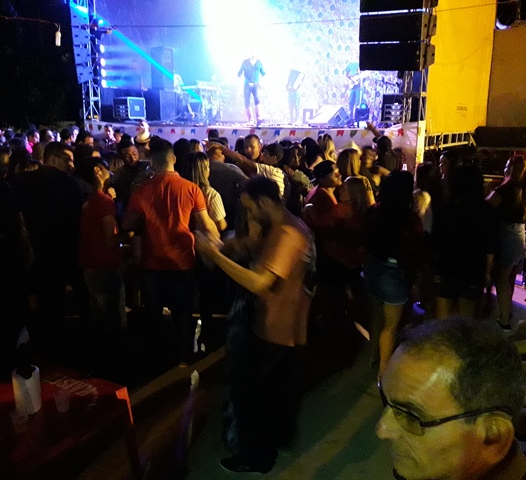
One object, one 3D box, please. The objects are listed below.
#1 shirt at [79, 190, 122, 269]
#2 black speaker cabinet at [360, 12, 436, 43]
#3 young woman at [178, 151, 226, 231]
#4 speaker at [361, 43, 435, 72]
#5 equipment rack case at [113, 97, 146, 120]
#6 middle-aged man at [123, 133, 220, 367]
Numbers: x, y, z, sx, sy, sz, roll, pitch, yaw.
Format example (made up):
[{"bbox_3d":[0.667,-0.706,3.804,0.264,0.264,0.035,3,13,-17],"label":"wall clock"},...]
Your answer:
[{"bbox_3d":[-1.252,-0.081,4.000,0.270,0.600,0.390,-13,18,-42],"label":"shirt"},{"bbox_3d":[2.095,-3.271,8.038,0.980,0.370,0.600,9,21,32],"label":"black speaker cabinet"},{"bbox_3d":[-0.460,0.095,4.188,0.450,1.600,0.350,6,15,23],"label":"young woman"},{"bbox_3d":[2.112,-2.869,8.138,0.980,0.370,0.600,9,21,32],"label":"speaker"},{"bbox_3d":[-3.242,-3.213,12.600,0.560,0.530,0.560,9,16,33],"label":"equipment rack case"},{"bbox_3d":[-0.650,0.113,3.832,0.630,1.730,0.440,0,14,-2],"label":"middle-aged man"}]

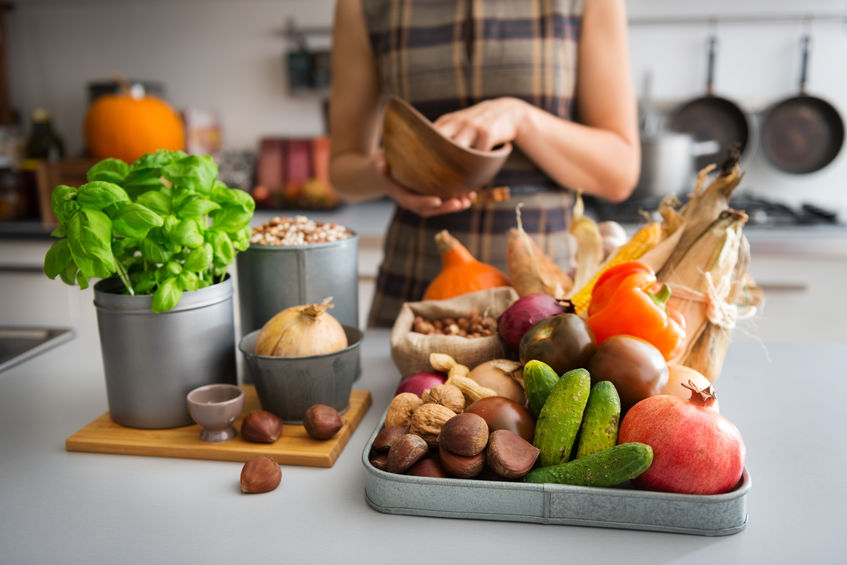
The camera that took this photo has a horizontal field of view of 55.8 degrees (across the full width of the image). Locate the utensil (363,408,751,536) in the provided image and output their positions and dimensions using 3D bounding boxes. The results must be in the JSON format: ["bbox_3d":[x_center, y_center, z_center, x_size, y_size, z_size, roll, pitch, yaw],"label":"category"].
[{"bbox_3d":[0.109,0.136,0.690,0.291,0.032,0.235,1,13,10],"label":"utensil"}]

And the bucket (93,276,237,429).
[{"bbox_3d":[-0.248,0.065,0.791,0.131,0.123,0.131,-1,10,0],"label":"bucket"}]

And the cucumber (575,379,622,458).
[{"bbox_3d":[0.142,0.117,0.661,0.031,0.031,0.096,19,44,2],"label":"cucumber"}]

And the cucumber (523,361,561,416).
[{"bbox_3d":[0.111,0.111,0.705,0.033,0.033,0.095,-3,45,-8],"label":"cucumber"}]

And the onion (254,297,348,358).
[{"bbox_3d":[-0.121,0.064,0.794,0.091,0.091,0.091,0,10,6],"label":"onion"}]

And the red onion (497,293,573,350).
[{"bbox_3d":[0.118,0.046,0.849,0.079,0.069,0.069,-15,8,2],"label":"red onion"}]

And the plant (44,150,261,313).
[{"bbox_3d":[-0.266,-0.051,0.775,0.205,0.160,0.180,0,10,6],"label":"plant"}]

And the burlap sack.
[{"bbox_3d":[0.038,0.053,0.960,0.140,0.080,0.125,1,13,8],"label":"burlap sack"}]

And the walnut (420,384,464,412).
[{"bbox_3d":[0.019,0.102,0.705,0.037,0.034,0.036,-1,13,0],"label":"walnut"}]

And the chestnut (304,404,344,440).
[{"bbox_3d":[-0.089,0.125,0.713,0.035,0.030,0.032,-1,13,0],"label":"chestnut"}]

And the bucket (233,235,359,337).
[{"bbox_3d":[-0.140,0.025,0.922,0.137,0.156,0.137,-1,13,0],"label":"bucket"}]

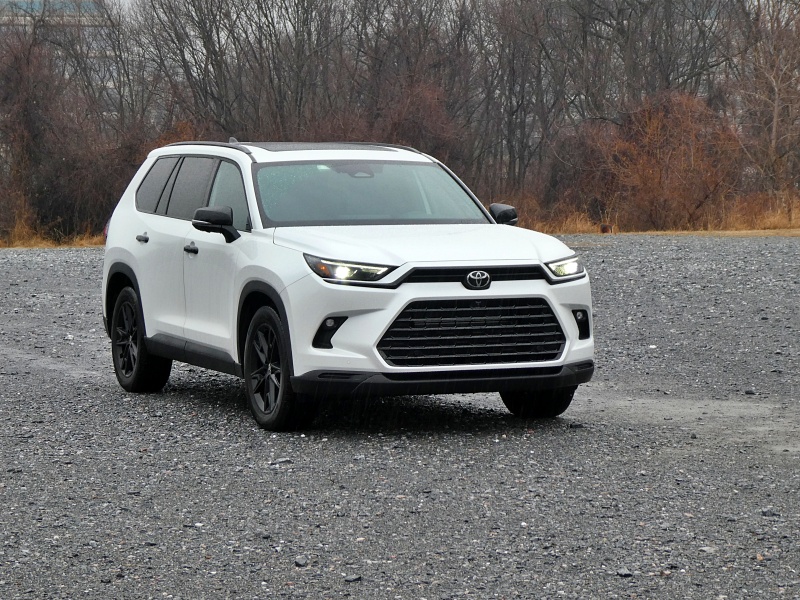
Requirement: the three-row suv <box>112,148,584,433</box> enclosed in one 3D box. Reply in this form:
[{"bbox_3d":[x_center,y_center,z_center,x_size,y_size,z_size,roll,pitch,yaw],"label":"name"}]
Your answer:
[{"bbox_3d":[-0.581,-0.175,12.605,2.040,1.780,5.090,-1,3,-25],"label":"three-row suv"}]

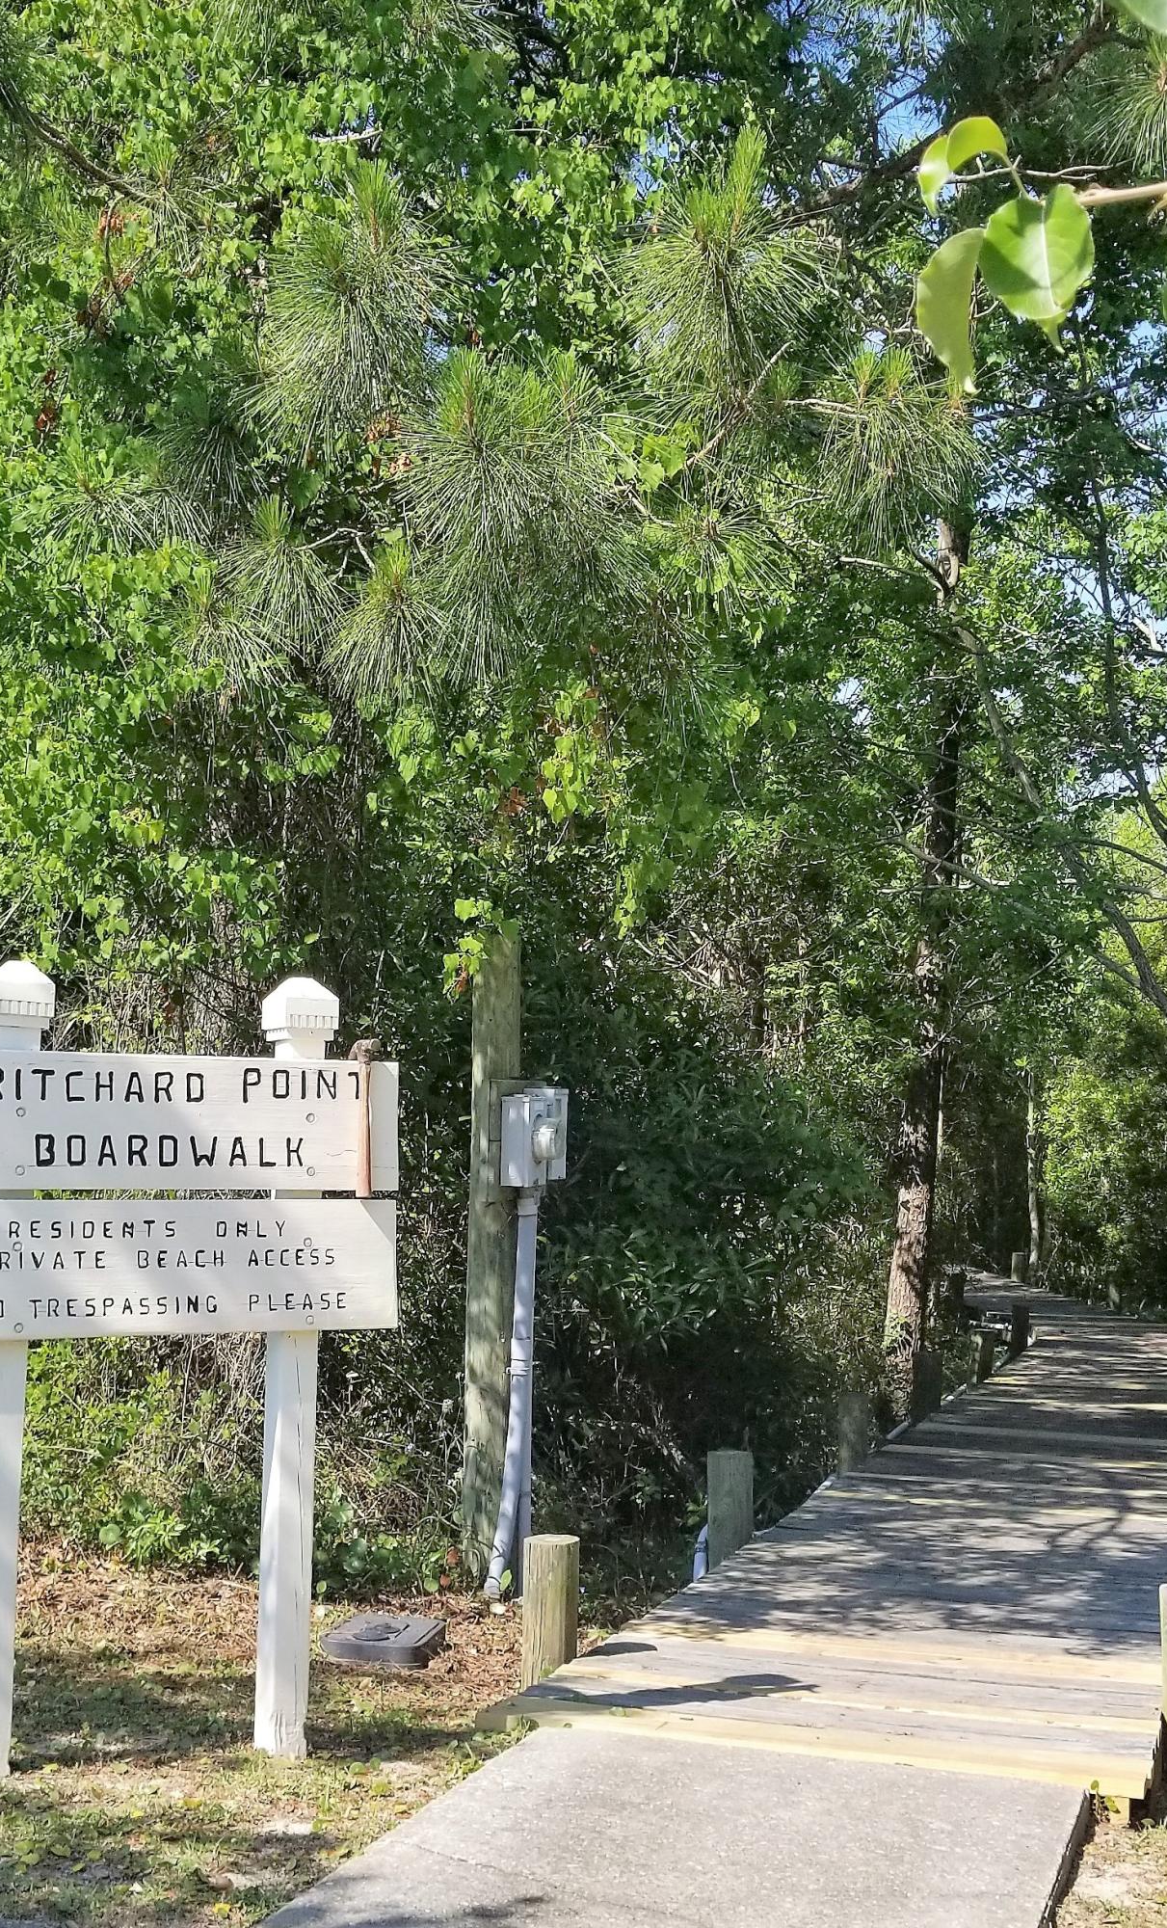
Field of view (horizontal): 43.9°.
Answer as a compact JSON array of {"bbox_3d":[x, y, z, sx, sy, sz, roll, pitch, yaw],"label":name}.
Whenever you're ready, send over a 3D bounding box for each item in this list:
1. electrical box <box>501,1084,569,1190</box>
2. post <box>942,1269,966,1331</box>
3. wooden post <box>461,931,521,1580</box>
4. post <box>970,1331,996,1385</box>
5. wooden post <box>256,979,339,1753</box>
[{"bbox_3d":[-0.156,0.555,4.620,0.140,0.305,0.350,-1,-5,17],"label":"electrical box"},{"bbox_3d":[2.930,2.655,11.395,0.130,0.420,0.130,-1,-5,25],"label":"post"},{"bbox_3d":[-0.300,0.924,4.652,0.158,2.058,0.158,1,-5,-4],"label":"wooden post"},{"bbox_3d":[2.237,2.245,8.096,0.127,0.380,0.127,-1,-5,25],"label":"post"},{"bbox_3d":[-0.697,0.936,3.453,0.132,1.798,0.132,4,-6,-31],"label":"wooden post"}]

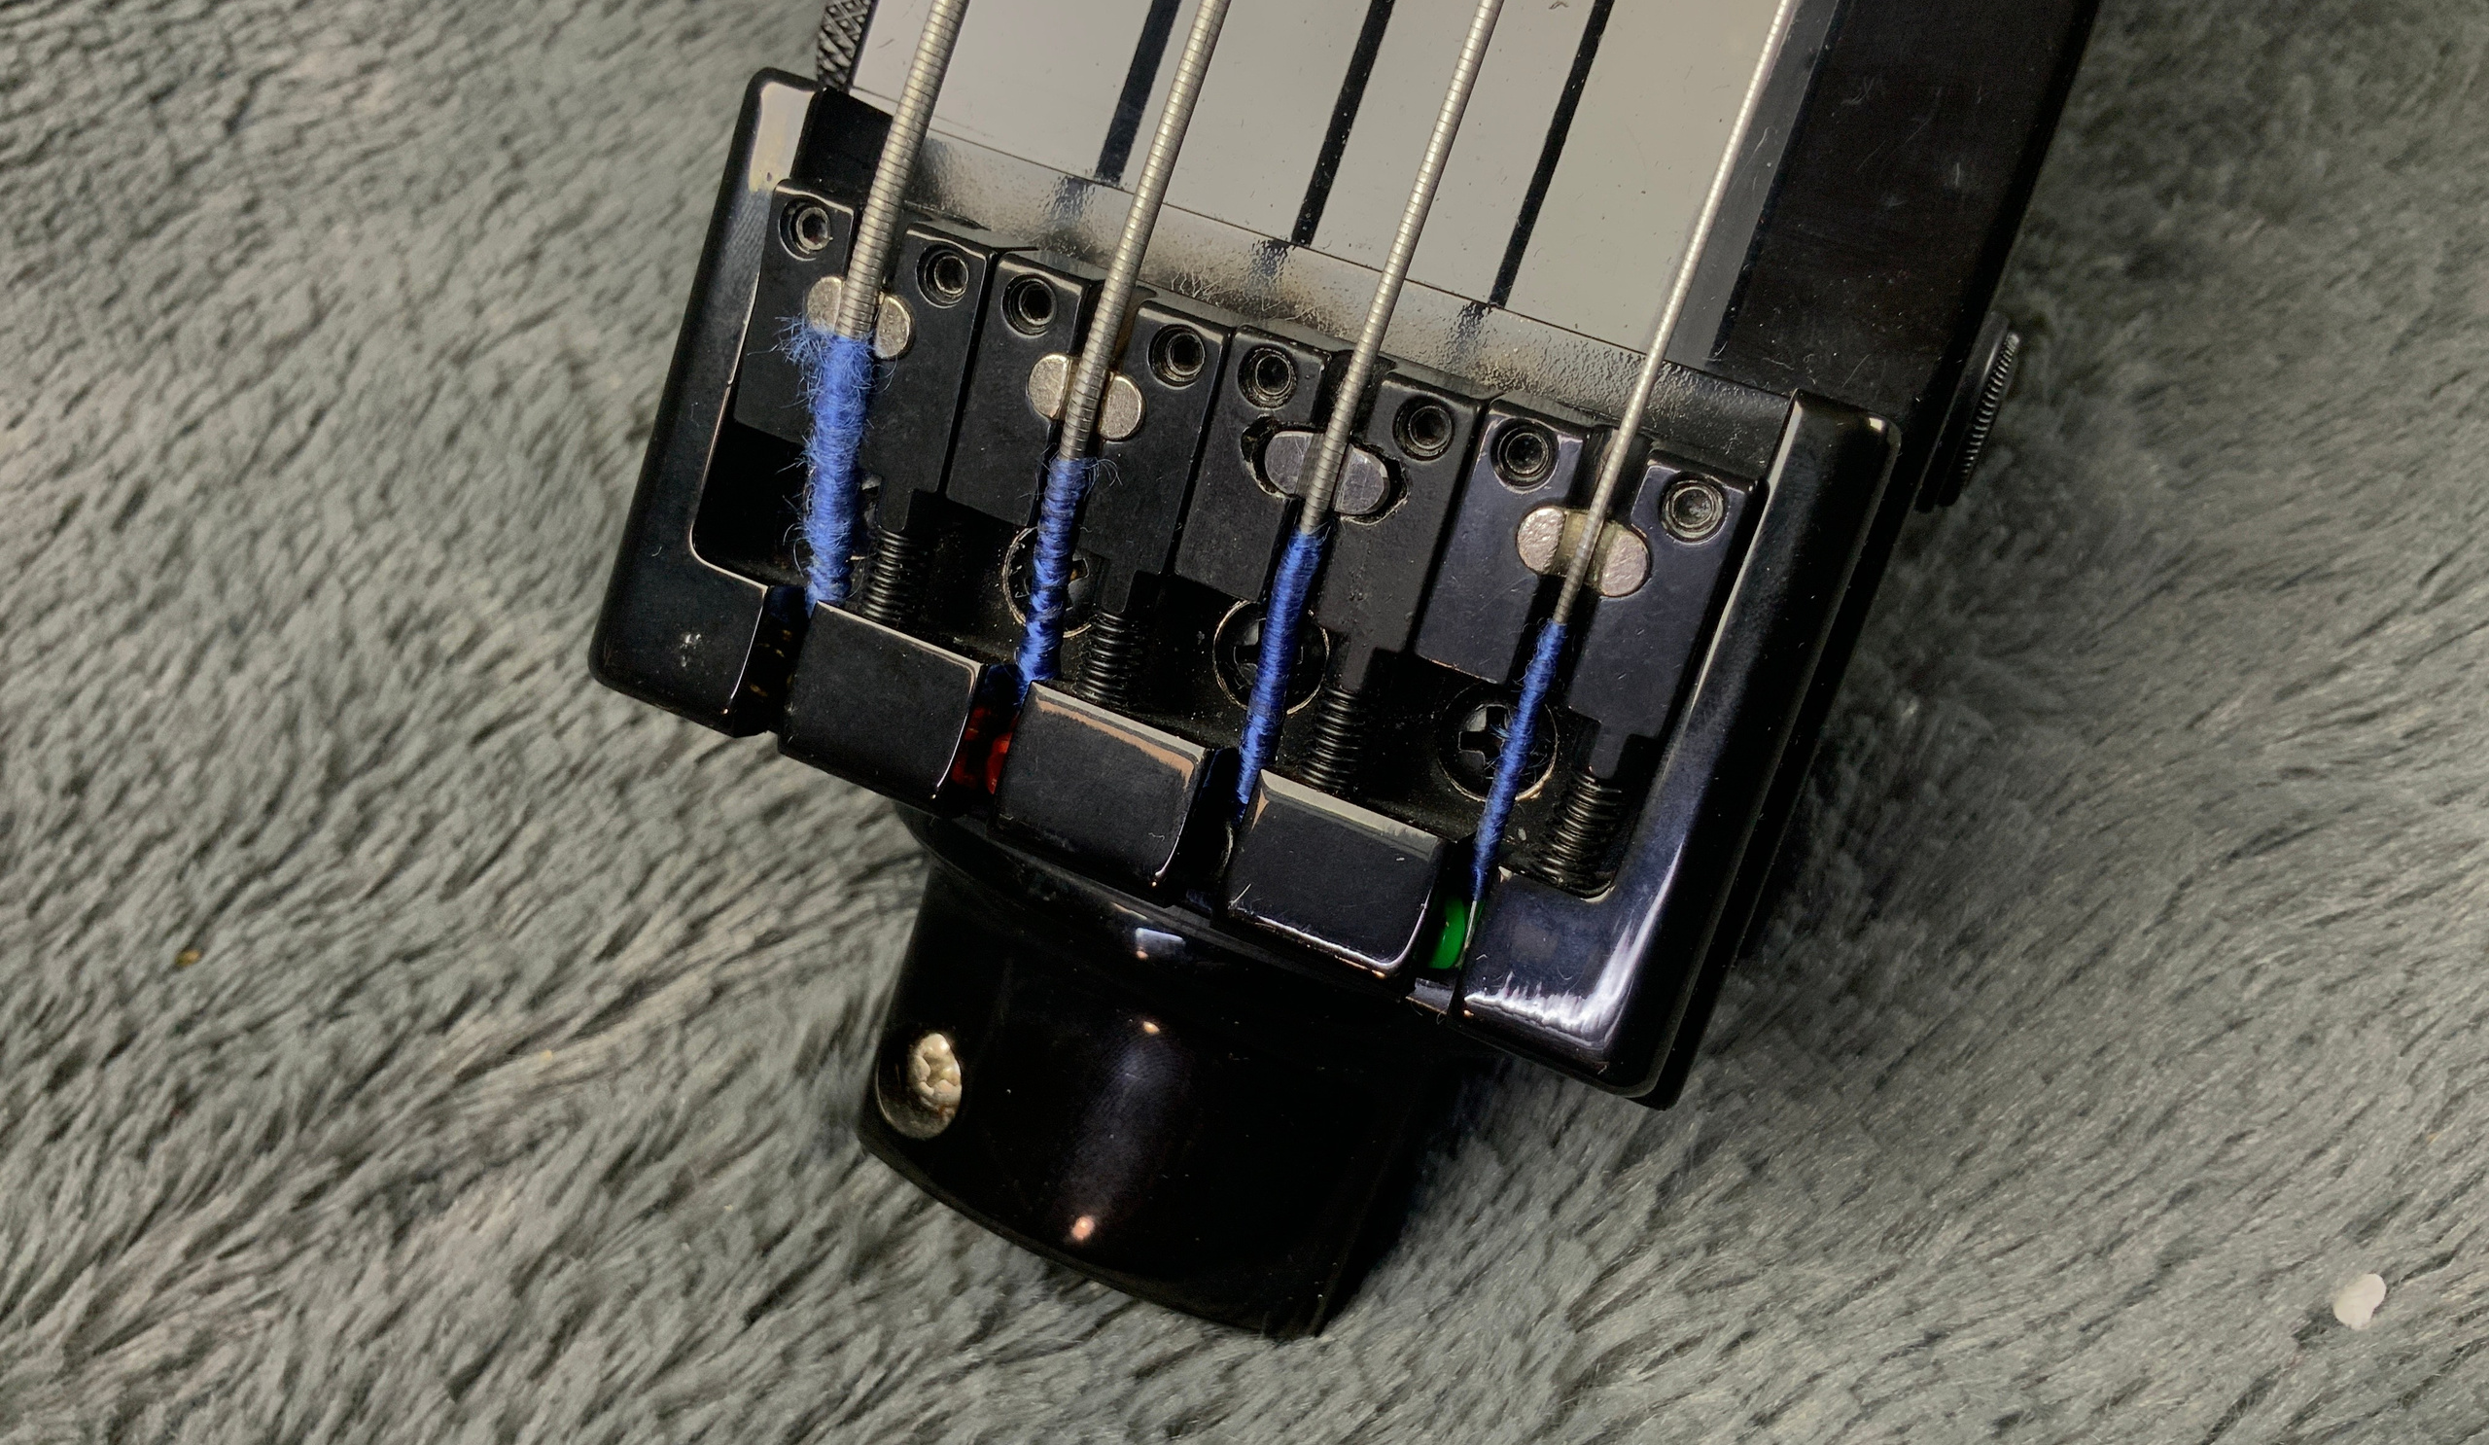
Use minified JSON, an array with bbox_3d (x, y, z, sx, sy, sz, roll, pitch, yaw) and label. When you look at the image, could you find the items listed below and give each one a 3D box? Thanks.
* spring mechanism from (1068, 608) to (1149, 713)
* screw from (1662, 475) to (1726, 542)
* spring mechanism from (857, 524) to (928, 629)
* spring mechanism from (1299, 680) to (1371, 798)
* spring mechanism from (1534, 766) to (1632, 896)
[{"bbox_3d":[-0.011,-0.005,0.164,0.004,0.004,0.007,20,118,11],"label":"spring mechanism"},{"bbox_3d":[0.032,-0.016,0.145,0.004,0.006,0.004,8,115,17],"label":"screw"},{"bbox_3d":[-0.029,-0.012,0.168,0.004,0.004,0.007,20,118,11],"label":"spring mechanism"},{"bbox_3d":[0.007,0.001,0.161,0.004,0.004,0.008,20,118,11],"label":"spring mechanism"},{"bbox_3d":[0.025,0.008,0.157,0.004,0.004,0.009,20,118,11],"label":"spring mechanism"}]

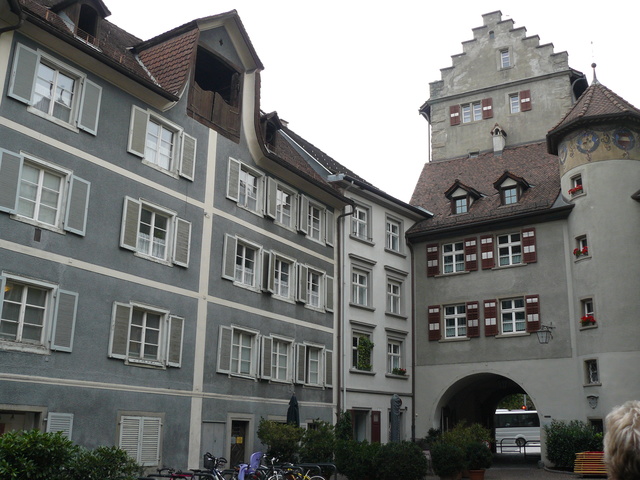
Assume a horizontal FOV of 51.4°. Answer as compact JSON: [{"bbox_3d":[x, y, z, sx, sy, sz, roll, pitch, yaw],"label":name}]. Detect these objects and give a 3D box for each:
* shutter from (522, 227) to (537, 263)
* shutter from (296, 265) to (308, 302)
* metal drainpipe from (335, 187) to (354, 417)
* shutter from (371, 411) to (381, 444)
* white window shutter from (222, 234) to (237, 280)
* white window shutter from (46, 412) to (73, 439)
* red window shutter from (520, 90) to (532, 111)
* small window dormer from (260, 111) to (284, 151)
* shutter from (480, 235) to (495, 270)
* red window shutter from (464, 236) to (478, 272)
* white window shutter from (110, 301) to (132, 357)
[{"bbox_3d":[9.184,0.265,29.154,0.579,1.547,0.060,-11,-20,34],"label":"shutter"},{"bbox_3d":[-0.602,1.660,25.207,0.050,1.408,0.539,-9,-19,31],"label":"shutter"},{"bbox_3d":[1.048,3.564,26.619,0.800,10.600,0.200,-9,-19,31],"label":"metal drainpipe"},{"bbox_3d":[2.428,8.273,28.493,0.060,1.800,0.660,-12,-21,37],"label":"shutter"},{"bbox_3d":[-2.875,0.576,21.222,0.050,1.422,0.578,-10,-20,31],"label":"white window shutter"},{"bbox_3d":[-6.233,4.805,15.865,0.060,1.280,0.700,-9,-19,31],"label":"white window shutter"},{"bbox_3d":[11.541,-7.778,37.264,0.548,1.293,0.060,-7,-18,26],"label":"red window shutter"},{"bbox_3d":[-2.140,-3.962,24.908,1.200,1.650,0.900,-10,-20,31],"label":"small window dormer"},{"bbox_3d":[7.625,0.568,30.238,0.582,1.565,0.060,-11,-20,34],"label":"shutter"},{"bbox_3d":[6.825,0.648,29.966,0.575,1.544,0.050,-10,-20,32],"label":"red window shutter"},{"bbox_3d":[-5.297,2.437,17.763,0.060,1.446,0.644,-9,-19,31],"label":"white window shutter"}]

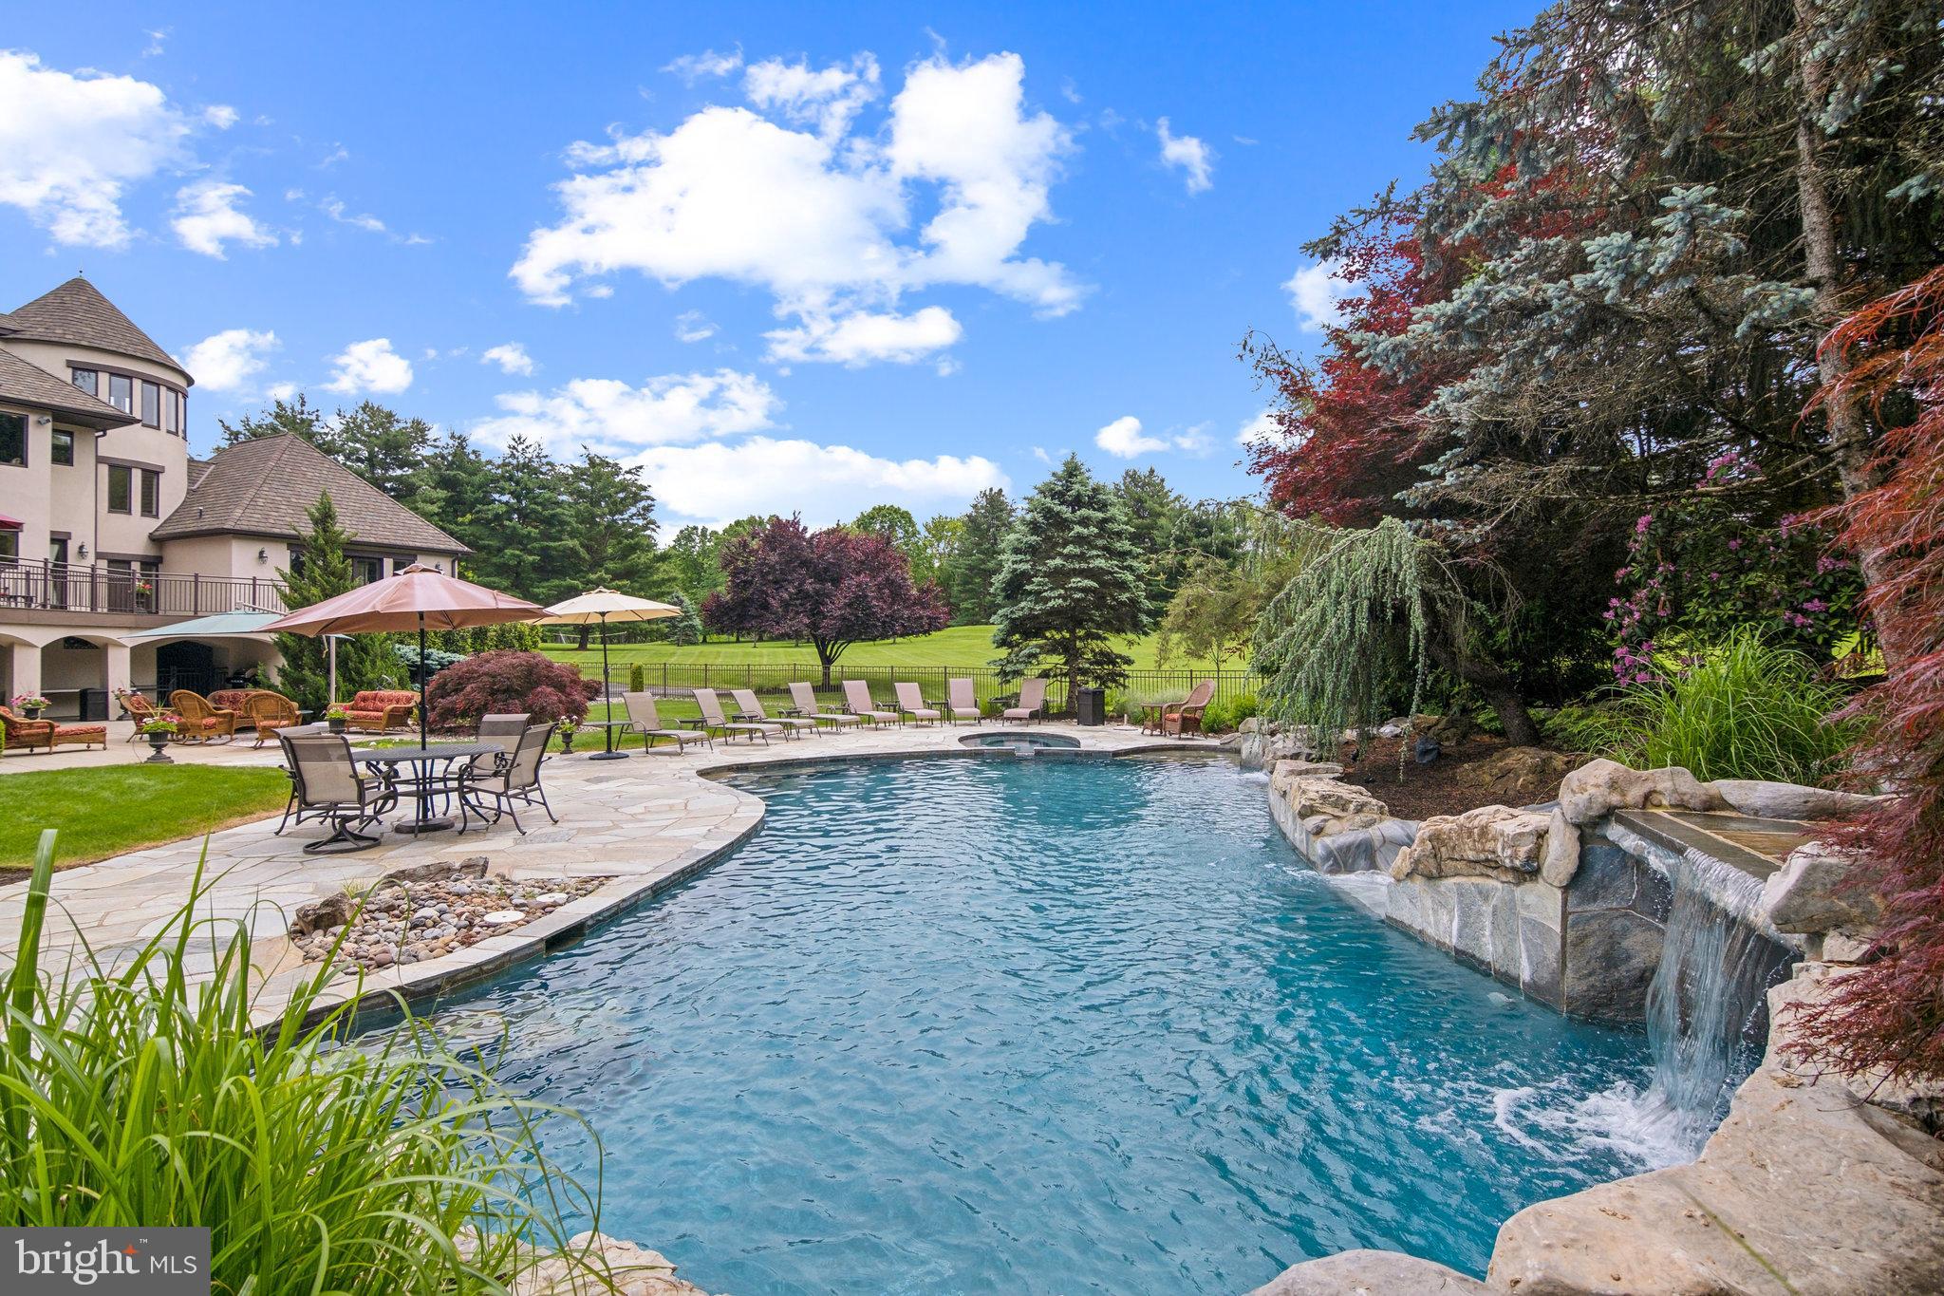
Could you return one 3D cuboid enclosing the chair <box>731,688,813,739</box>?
[{"bbox_3d":[-3.825,1.300,18.028,1.768,0.920,0.700,0,0,30],"label":"chair"}]

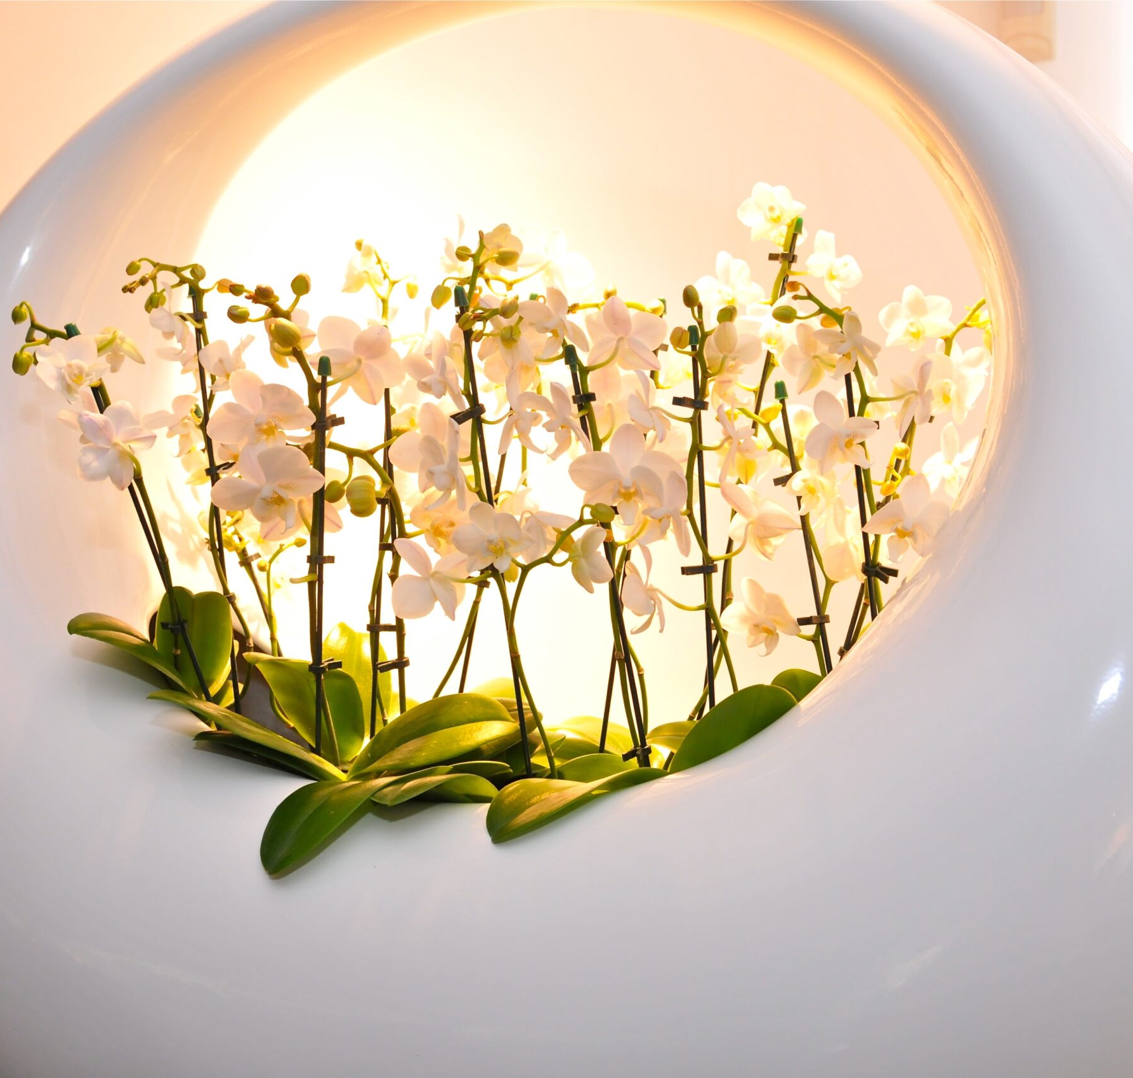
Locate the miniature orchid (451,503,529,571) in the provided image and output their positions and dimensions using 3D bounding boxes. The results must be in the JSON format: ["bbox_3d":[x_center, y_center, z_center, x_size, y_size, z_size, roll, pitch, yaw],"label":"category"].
[{"bbox_3d":[-0.045,0.000,0.945,0.045,0.041,0.023,-1,7,-12],"label":"miniature orchid"}]

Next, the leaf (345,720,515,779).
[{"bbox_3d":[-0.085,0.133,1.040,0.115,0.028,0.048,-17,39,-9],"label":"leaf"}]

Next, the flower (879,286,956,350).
[{"bbox_3d":[0.281,-0.177,1.300,0.060,0.053,0.026,-1,7,3],"label":"flower"}]

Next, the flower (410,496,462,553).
[{"bbox_3d":[-0.079,-0.009,1.020,0.042,0.038,0.026,1,8,-18],"label":"flower"}]

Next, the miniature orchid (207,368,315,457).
[{"bbox_3d":[-0.205,-0.084,1.090,0.073,0.062,0.030,-13,12,-16],"label":"miniature orchid"}]

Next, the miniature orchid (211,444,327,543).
[{"bbox_3d":[-0.173,-0.026,0.940,0.064,0.055,0.030,-1,7,-17],"label":"miniature orchid"}]

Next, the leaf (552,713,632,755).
[{"bbox_3d":[0.016,0.127,1.050,0.056,0.026,0.050,-1,2,0],"label":"leaf"}]

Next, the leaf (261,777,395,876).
[{"bbox_3d":[-0.136,0.164,0.930,0.040,0.025,0.108,0,21,37],"label":"leaf"}]

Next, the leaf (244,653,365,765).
[{"bbox_3d":[-0.162,0.104,1.000,0.073,0.069,0.035,1,-9,-15],"label":"leaf"}]

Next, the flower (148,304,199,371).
[{"bbox_3d":[-0.254,-0.130,1.050,0.028,0.044,0.045,-7,-5,30],"label":"flower"}]

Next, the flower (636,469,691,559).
[{"bbox_3d":[0.057,-0.016,0.950,0.030,0.052,0.050,-8,3,-25],"label":"flower"}]

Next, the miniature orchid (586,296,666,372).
[{"bbox_3d":[0.037,-0.129,1.020,0.051,0.048,0.025,1,3,3],"label":"miniature orchid"}]

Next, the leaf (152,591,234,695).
[{"bbox_3d":[-0.231,0.064,1.000,0.048,0.064,0.032,-1,2,-11],"label":"leaf"}]

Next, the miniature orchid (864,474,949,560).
[{"bbox_3d":[0.243,-0.016,1.160,0.062,0.061,0.028,-1,9,6],"label":"miniature orchid"}]

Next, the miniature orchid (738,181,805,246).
[{"bbox_3d":[0.144,-0.229,1.140,0.048,0.045,0.025,1,6,-5],"label":"miniature orchid"}]

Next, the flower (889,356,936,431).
[{"bbox_3d":[0.252,-0.106,1.180,0.025,0.053,0.048,2,0,-41],"label":"flower"}]

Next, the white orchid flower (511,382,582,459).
[{"bbox_3d":[-0.014,-0.083,1.130,0.058,0.055,0.033,-5,8,39],"label":"white orchid flower"}]

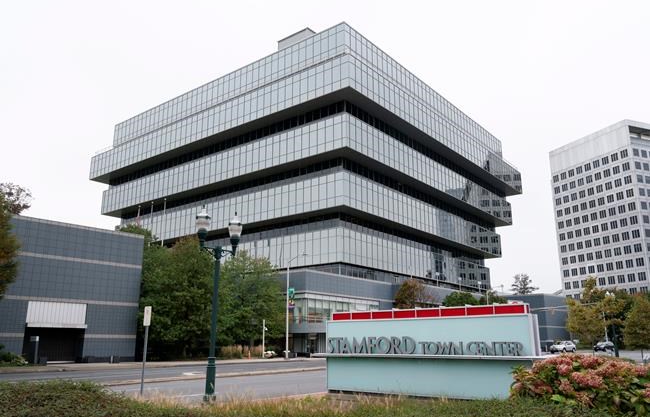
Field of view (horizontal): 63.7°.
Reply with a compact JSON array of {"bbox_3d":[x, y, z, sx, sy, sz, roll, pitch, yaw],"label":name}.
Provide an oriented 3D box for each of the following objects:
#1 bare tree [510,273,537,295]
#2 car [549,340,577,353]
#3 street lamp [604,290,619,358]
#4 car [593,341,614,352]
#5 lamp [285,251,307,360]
[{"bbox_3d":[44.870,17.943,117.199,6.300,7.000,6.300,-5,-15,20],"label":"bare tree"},{"bbox_3d":[34.347,19.977,75.440,4.550,1.620,1.850,12,-18,-39],"label":"car"},{"bbox_3d":[24.906,9.984,45.255,1.400,5.820,0.450,12,-18,-39],"label":"street lamp"},{"bbox_3d":[44.198,21.870,82.707,4.700,1.480,1.820,12,-18,-39],"label":"car"},{"bbox_3d":[-2.313,8.051,43.750,2.500,8.850,0.450,-13,-20,43],"label":"lamp"}]

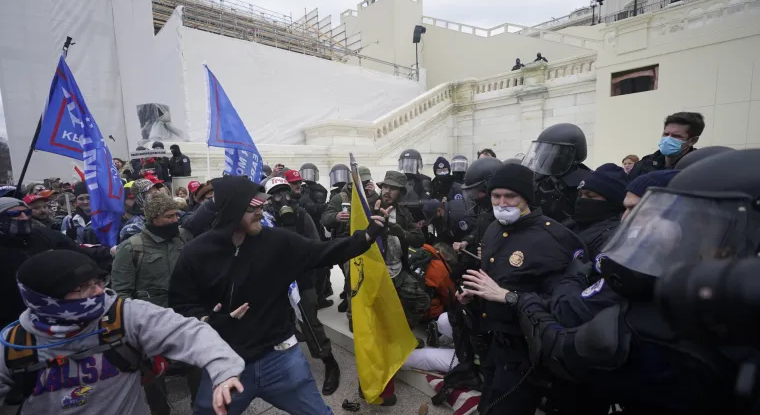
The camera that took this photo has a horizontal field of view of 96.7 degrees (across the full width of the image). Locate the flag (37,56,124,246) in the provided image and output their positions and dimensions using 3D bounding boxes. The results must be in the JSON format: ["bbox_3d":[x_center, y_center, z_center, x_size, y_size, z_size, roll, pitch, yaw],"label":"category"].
[{"bbox_3d":[-2.518,-0.481,2.850,0.600,1.520,0.340,-6,8,-37],"label":"flag"}]

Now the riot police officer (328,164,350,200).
[{"bbox_3d":[-0.544,0.310,4.650,0.580,1.810,0.420,-3,6,-12],"label":"riot police officer"}]

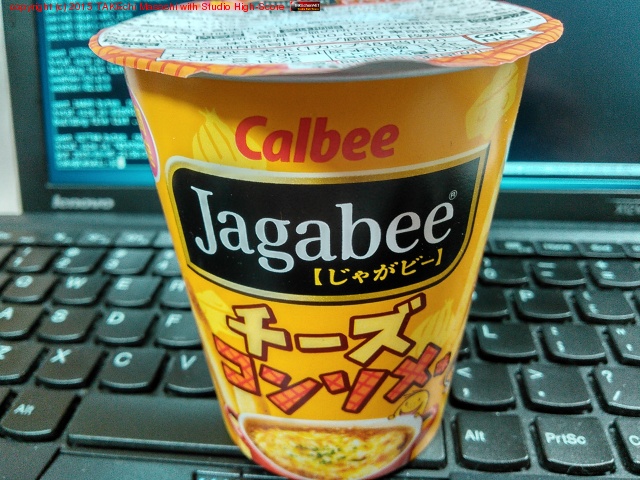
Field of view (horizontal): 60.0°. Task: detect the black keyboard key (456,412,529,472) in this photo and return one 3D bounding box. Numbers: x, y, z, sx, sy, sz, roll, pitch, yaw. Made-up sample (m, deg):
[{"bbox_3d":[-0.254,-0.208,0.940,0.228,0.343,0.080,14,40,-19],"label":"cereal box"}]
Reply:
[{"bbox_3d":[0.041,0.047,0.131,0.016,0.003,0.015,1,31,6],"label":"black keyboard key"}]

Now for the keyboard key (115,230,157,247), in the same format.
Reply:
[{"bbox_3d":[-0.072,0.000,0.219,0.014,0.003,0.009,1,31,6],"label":"keyboard key"}]

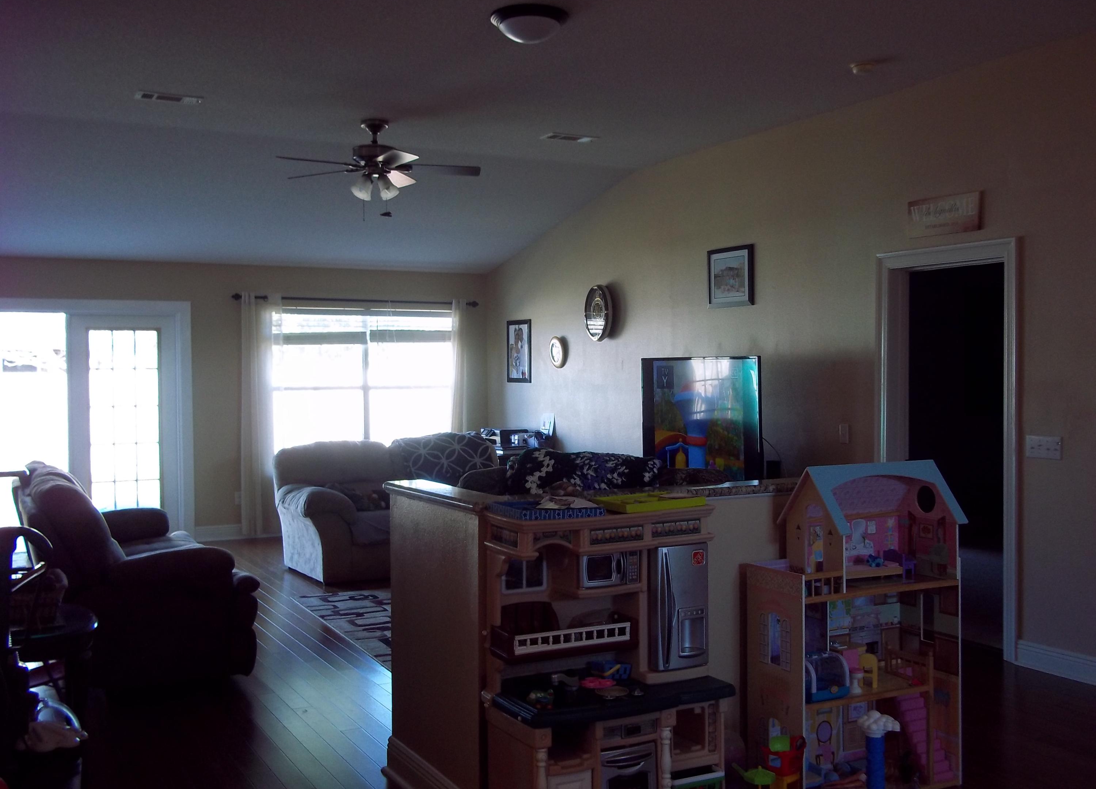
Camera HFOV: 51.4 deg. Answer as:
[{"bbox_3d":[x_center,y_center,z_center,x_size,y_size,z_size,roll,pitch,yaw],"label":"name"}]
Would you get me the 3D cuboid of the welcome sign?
[{"bbox_3d":[2.127,-0.957,6.113,0.022,0.204,0.486,-1,2,-28],"label":"welcome sign"}]

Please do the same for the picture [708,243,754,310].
[{"bbox_3d":[1.250,-0.796,7.742,0.025,0.410,0.510,-1,2,-28],"label":"picture"}]

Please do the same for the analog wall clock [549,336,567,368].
[{"bbox_3d":[0.084,-0.366,9.902,0.045,0.275,0.260,-1,2,-28],"label":"analog wall clock"}]

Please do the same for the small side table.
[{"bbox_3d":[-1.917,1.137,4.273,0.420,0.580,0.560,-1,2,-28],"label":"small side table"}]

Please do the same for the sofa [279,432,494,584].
[{"bbox_3d":[-1.085,0.832,8.749,1.880,0.970,0.980,-1,2,-28],"label":"sofa"}]

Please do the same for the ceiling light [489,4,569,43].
[{"bbox_3d":[-0.078,-1.580,4.950,0.340,0.120,0.340,0,1,0],"label":"ceiling light"}]

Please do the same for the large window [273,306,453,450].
[{"bbox_3d":[-1.716,-0.055,10.742,1.790,1.500,0.100,-1,2,-28],"label":"large window"}]

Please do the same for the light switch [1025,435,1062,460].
[{"bbox_3d":[2.437,0.260,5.593,0.012,0.114,0.208,-1,2,-28],"label":"light switch"}]

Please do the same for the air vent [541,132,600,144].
[{"bbox_3d":[0.154,-1.692,7.523,0.370,0.025,0.190,-1,2,-28],"label":"air vent"}]

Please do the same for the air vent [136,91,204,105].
[{"bbox_3d":[-2.106,-1.651,6.354,0.365,0.025,0.185,-1,2,-28],"label":"air vent"}]

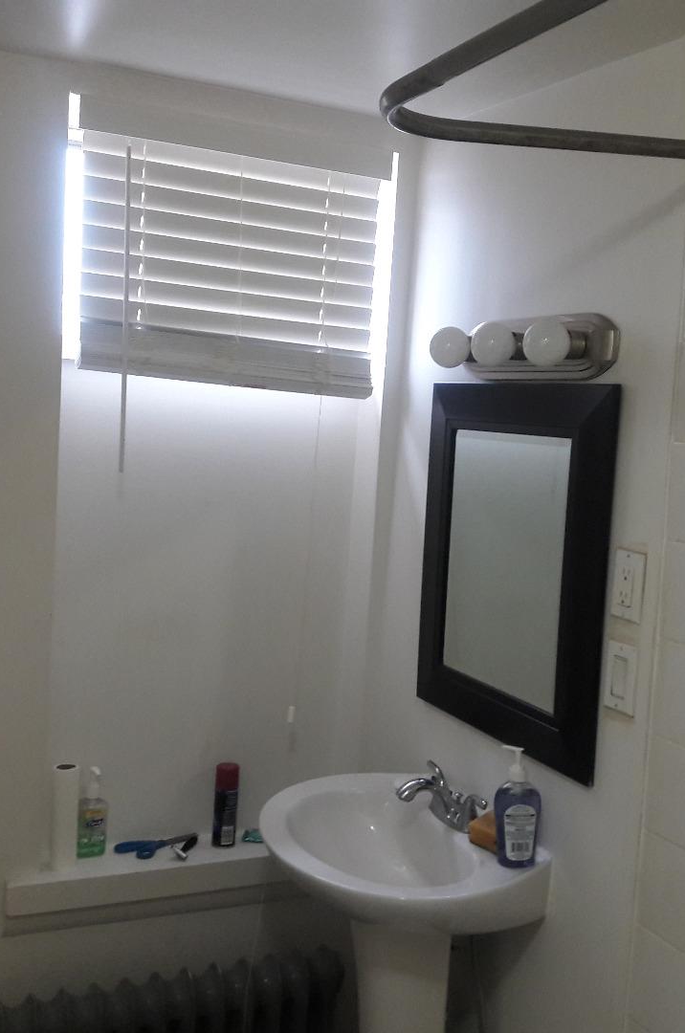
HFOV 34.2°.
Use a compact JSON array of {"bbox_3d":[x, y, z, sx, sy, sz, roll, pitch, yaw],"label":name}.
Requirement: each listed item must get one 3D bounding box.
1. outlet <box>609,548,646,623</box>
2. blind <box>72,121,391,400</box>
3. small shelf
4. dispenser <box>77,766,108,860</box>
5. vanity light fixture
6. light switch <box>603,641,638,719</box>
[{"bbox_3d":[0.466,0.113,1.813,0.009,0.114,0.071,1,6,-25],"label":"outlet"},{"bbox_3d":[-0.237,-0.548,2.380,0.710,0.545,0.110,1,6,-25],"label":"blind"},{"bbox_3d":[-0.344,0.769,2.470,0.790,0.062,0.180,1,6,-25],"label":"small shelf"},{"bbox_3d":[-0.542,0.637,2.412,0.065,0.188,0.048,0,6,-37],"label":"dispenser"},{"bbox_3d":[0.293,-0.315,2.051,0.140,0.115,0.490,1,6,-25],"label":"vanity light fixture"},{"bbox_3d":[0.456,0.264,1.826,0.009,0.114,0.071,1,6,-25],"label":"light switch"}]

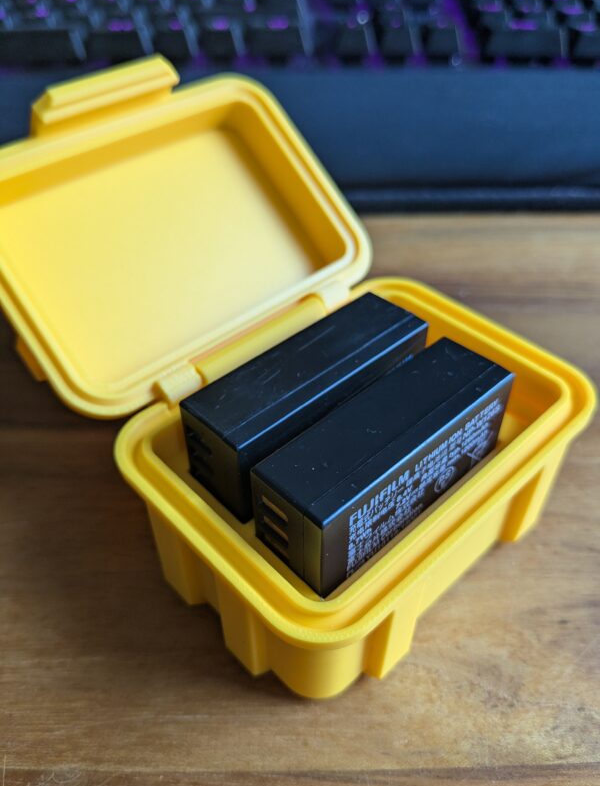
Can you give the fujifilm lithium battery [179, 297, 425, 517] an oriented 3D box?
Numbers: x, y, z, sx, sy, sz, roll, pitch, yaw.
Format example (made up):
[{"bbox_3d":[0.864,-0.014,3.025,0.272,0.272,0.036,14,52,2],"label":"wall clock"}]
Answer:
[{"bbox_3d":[0.003,0.007,0.122,0.047,0.034,0.016,-33,50,-31],"label":"fujifilm lithium battery"}]

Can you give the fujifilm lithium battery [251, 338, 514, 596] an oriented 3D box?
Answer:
[{"bbox_3d":[0.015,0.017,0.112,0.047,0.034,0.016,-32,50,-31],"label":"fujifilm lithium battery"}]

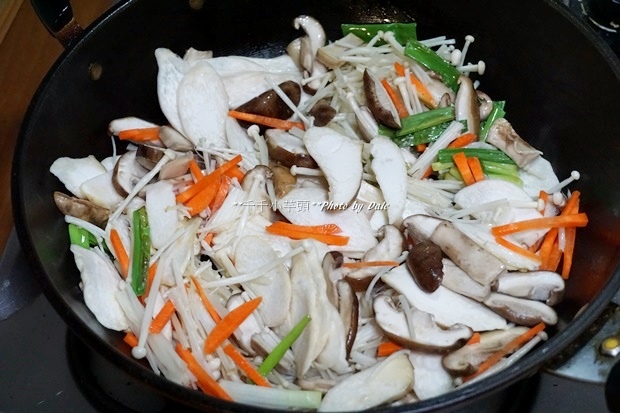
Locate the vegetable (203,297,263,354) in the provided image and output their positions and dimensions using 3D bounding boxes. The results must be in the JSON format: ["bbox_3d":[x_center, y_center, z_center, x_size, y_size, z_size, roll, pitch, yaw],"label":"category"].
[{"bbox_3d":[-0.041,0.065,0.567,0.009,0.006,0.043,33,59,25],"label":"vegetable"}]

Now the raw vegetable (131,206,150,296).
[{"bbox_3d":[-0.097,0.026,0.603,0.010,0.007,0.056,-4,54,-2],"label":"raw vegetable"}]

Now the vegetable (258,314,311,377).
[{"bbox_3d":[-0.014,0.075,0.557,0.005,0.005,0.044,31,61,25],"label":"vegetable"}]

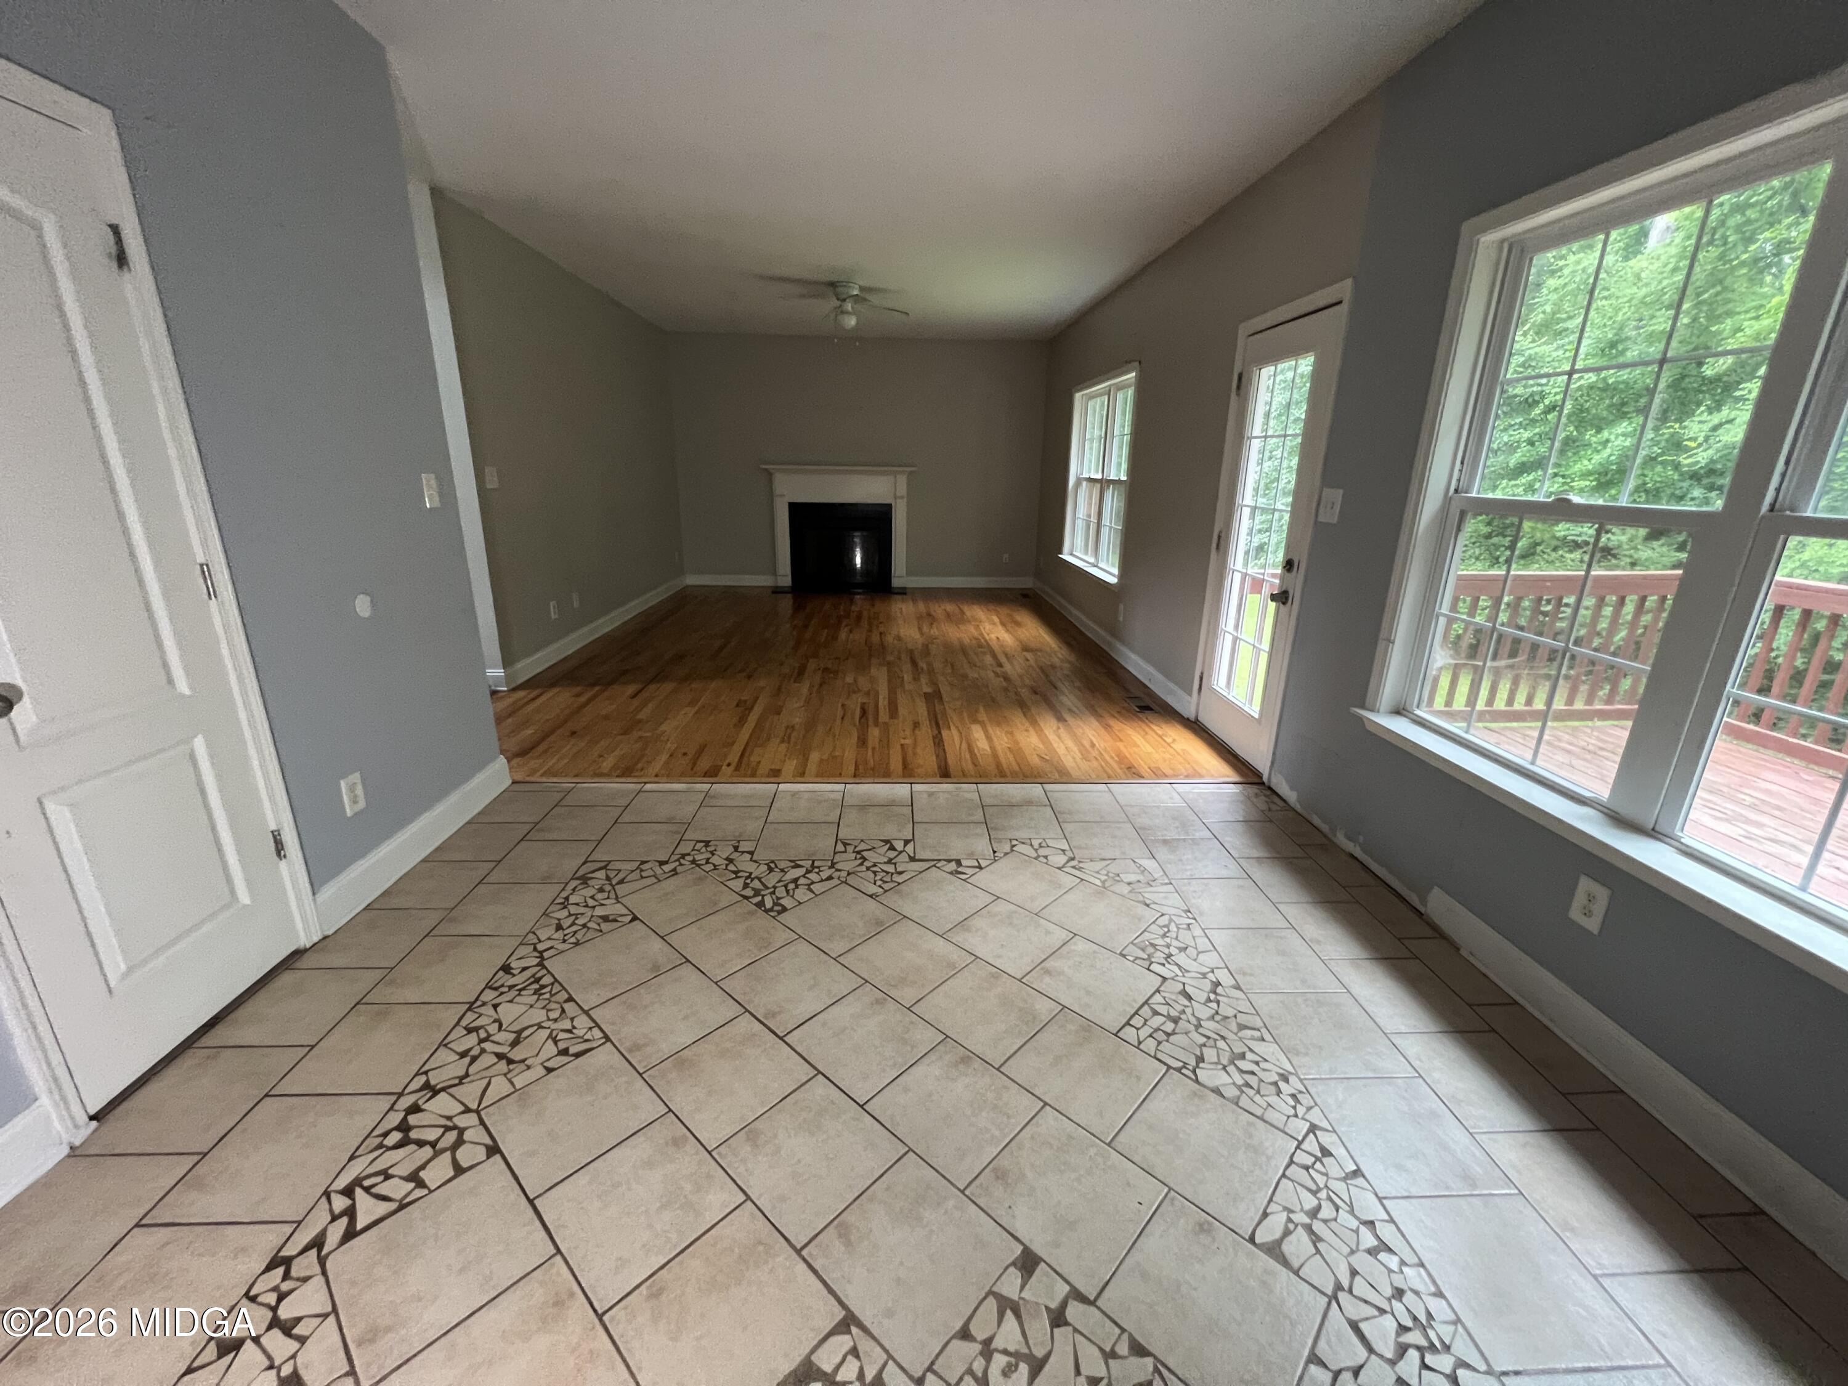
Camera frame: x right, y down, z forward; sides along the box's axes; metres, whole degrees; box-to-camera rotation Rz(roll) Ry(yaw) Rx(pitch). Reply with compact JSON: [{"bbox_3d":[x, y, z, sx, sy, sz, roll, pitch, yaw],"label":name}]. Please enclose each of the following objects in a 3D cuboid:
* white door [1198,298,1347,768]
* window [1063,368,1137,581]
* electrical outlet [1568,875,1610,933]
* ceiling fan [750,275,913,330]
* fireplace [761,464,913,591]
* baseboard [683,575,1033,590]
[{"bbox_3d":[1.649,-0.698,3.393,0.050,2.020,0.780,0,18,-3],"label":"white door"},{"bbox_3d":[1.524,-1.911,6.195,0.120,1.620,2.020,0,18,-3],"label":"window"},{"bbox_3d":[1.693,0.539,1.769,0.012,0.121,0.076,0,18,-3],"label":"electrical outlet"},{"bbox_3d":[-0.596,-3.031,5.393,1.220,0.350,1.220,0,18,-3],"label":"ceiling fan"},{"bbox_3d":[-0.980,-1.935,8.241,1.800,1.400,0.200,0,18,-3],"label":"fireplace"},{"bbox_3d":[-0.749,-1.364,8.518,4.260,0.128,0.020,0,18,-3],"label":"baseboard"}]

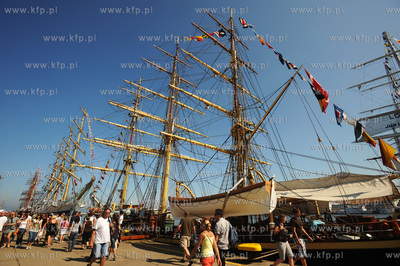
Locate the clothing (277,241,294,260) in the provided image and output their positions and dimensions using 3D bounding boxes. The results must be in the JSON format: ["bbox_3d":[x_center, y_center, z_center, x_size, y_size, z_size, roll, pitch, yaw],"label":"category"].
[{"bbox_3d":[2.456,3.380,5.420,0.440,0.450,0.360,-10,-25,23],"label":"clothing"}]

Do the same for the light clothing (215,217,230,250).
[{"bbox_3d":[0.560,2.503,4.700,0.300,0.720,0.450,-17,-28,36],"label":"light clothing"}]

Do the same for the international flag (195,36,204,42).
[{"bbox_3d":[-0.059,-10.992,22.185,1.100,0.700,0.300,-19,-29,38],"label":"international flag"}]

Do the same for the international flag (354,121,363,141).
[{"bbox_3d":[8.232,-0.130,9.800,0.400,1.100,0.300,-19,-29,38],"label":"international flag"}]

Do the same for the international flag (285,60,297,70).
[{"bbox_3d":[6.444,-4.806,13.436,0.750,0.700,0.300,-19,-29,38],"label":"international flag"}]

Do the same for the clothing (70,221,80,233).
[{"bbox_3d":[-5.866,4.406,8.891,0.400,0.520,0.260,16,-27,-34],"label":"clothing"}]

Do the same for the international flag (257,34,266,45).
[{"bbox_3d":[5.184,-7.882,15.906,0.800,0.850,0.300,-19,-29,38],"label":"international flag"}]

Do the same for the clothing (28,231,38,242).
[{"bbox_3d":[-8.896,5.510,10.049,0.400,0.540,0.310,15,-27,-32],"label":"clothing"}]

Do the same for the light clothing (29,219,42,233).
[{"bbox_3d":[-8.875,5.021,10.254,0.500,0.630,0.280,15,-27,-32],"label":"light clothing"}]

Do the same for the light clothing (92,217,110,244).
[{"bbox_3d":[-2.794,2.760,5.352,0.500,0.680,0.320,16,-27,-34],"label":"light clothing"}]

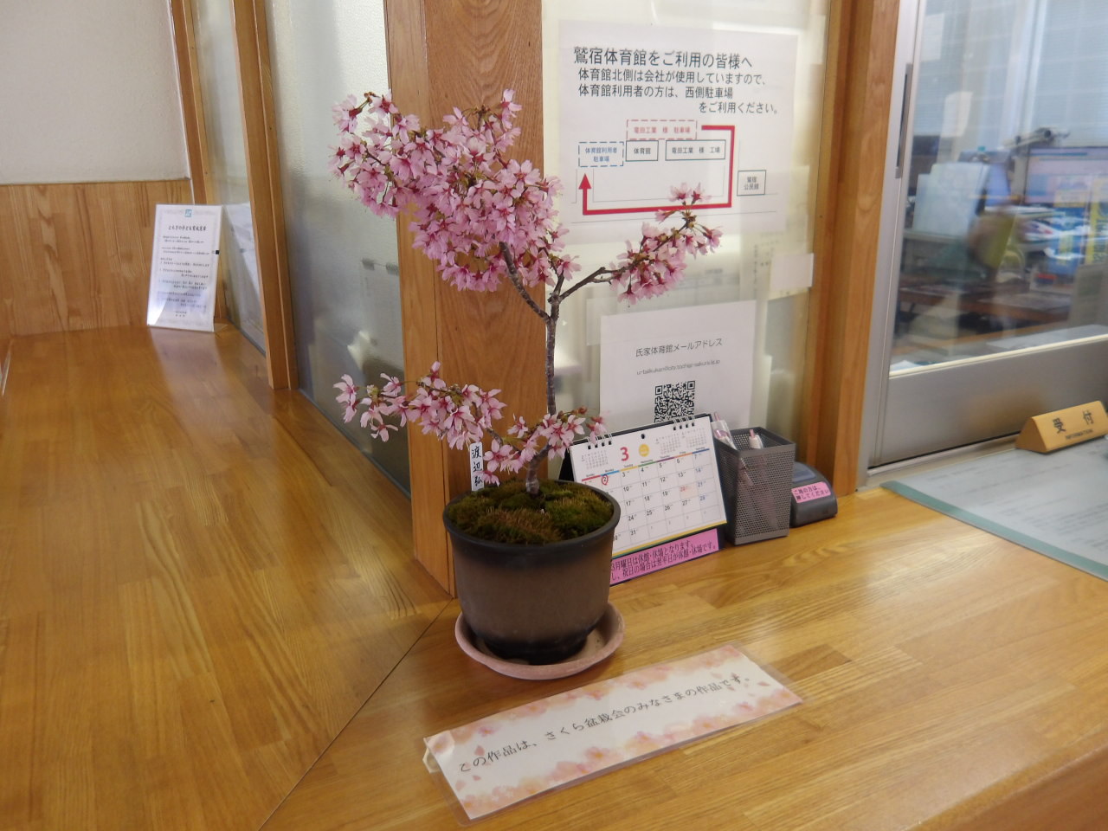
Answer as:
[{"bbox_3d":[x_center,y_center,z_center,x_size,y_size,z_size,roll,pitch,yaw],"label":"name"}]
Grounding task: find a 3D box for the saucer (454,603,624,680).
[{"bbox_3d":[-0.011,0.182,0.729,0.143,0.020,0.143,-1,16,0],"label":"saucer"}]

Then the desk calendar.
[{"bbox_3d":[0.090,0.075,0.884,0.177,0.138,0.088,-11,19,-32],"label":"desk calendar"}]

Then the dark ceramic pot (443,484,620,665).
[{"bbox_3d":[-0.016,0.132,0.709,0.144,0.116,0.144,-1,16,0],"label":"dark ceramic pot"}]

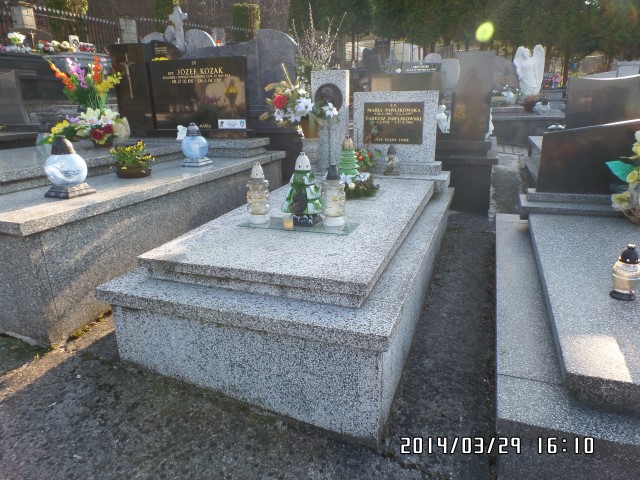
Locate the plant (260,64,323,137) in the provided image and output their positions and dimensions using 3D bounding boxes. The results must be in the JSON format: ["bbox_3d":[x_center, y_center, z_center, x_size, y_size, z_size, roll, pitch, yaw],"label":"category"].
[{"bbox_3d":[-0.202,-0.900,2.786,0.370,0.445,0.310,5,20,21],"label":"plant"}]

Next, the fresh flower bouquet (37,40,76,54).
[{"bbox_3d":[-4.160,-3.033,6.700,0.520,0.210,0.320,5,20,21],"label":"fresh flower bouquet"}]

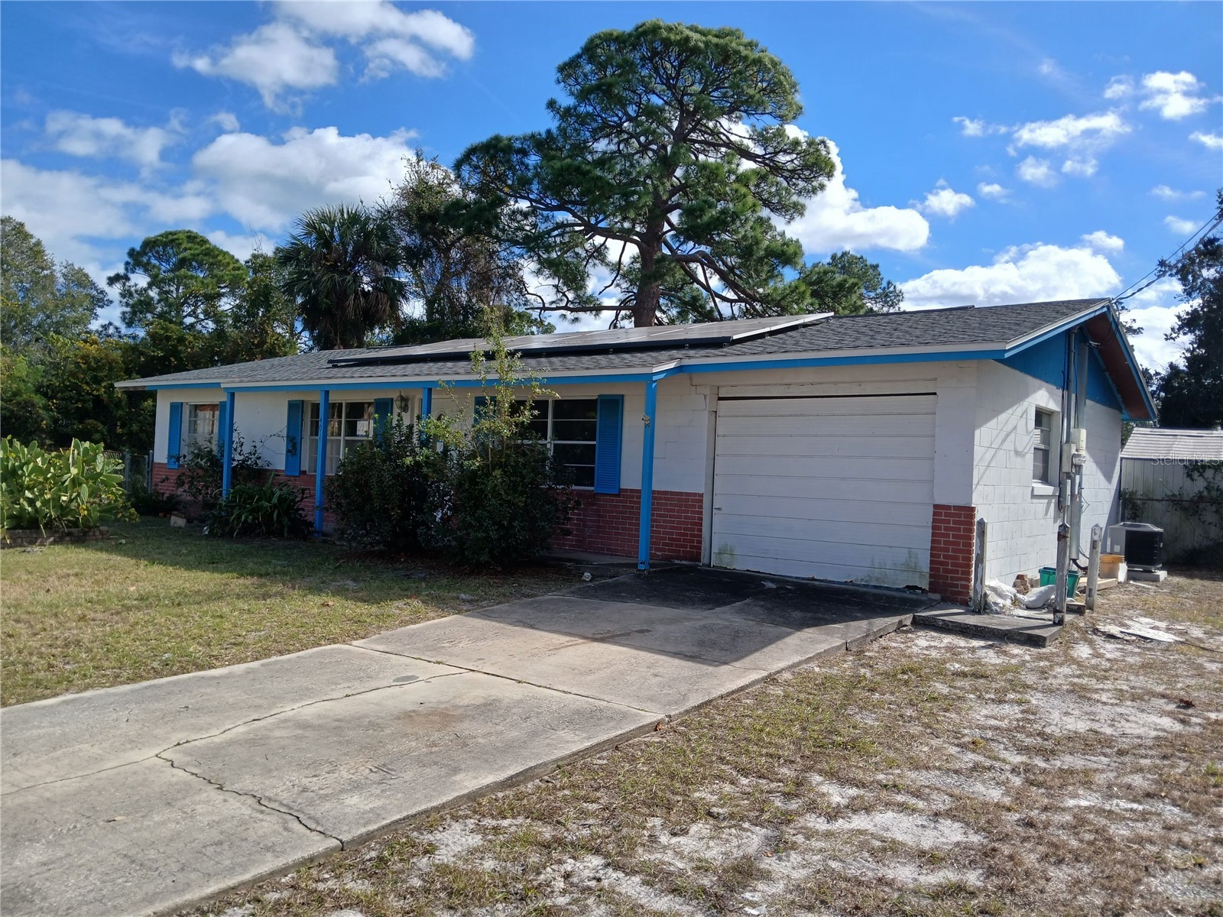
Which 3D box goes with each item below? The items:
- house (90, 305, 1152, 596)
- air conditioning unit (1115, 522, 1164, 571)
[{"bbox_3d":[-1.151,-0.510,17.986,19.170,3.910,9.300,2,-1,39],"label":"house"},{"bbox_3d":[7.889,1.303,13.778,0.640,0.700,0.640,2,-1,39],"label":"air conditioning unit"}]

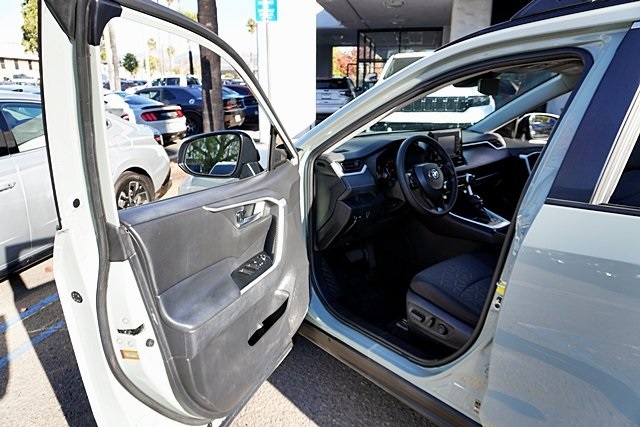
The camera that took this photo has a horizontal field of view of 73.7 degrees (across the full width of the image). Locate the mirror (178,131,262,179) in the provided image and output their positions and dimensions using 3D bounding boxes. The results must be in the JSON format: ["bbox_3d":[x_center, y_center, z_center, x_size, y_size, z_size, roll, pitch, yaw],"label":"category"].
[{"bbox_3d":[-0.408,-0.247,1.714,0.270,0.190,0.170,6,18,19],"label":"mirror"}]

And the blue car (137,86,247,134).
[{"bbox_3d":[-4.720,-3.066,12.866,5.000,1.460,1.920,4,18,14],"label":"blue car"}]

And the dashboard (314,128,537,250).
[{"bbox_3d":[0.486,-0.229,2.424,1.470,0.480,0.570,-15,23,-40],"label":"dashboard"}]

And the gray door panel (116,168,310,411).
[{"bbox_3d":[-0.232,0.253,1.533,0.170,0.760,0.950,8,19,24],"label":"gray door panel"}]

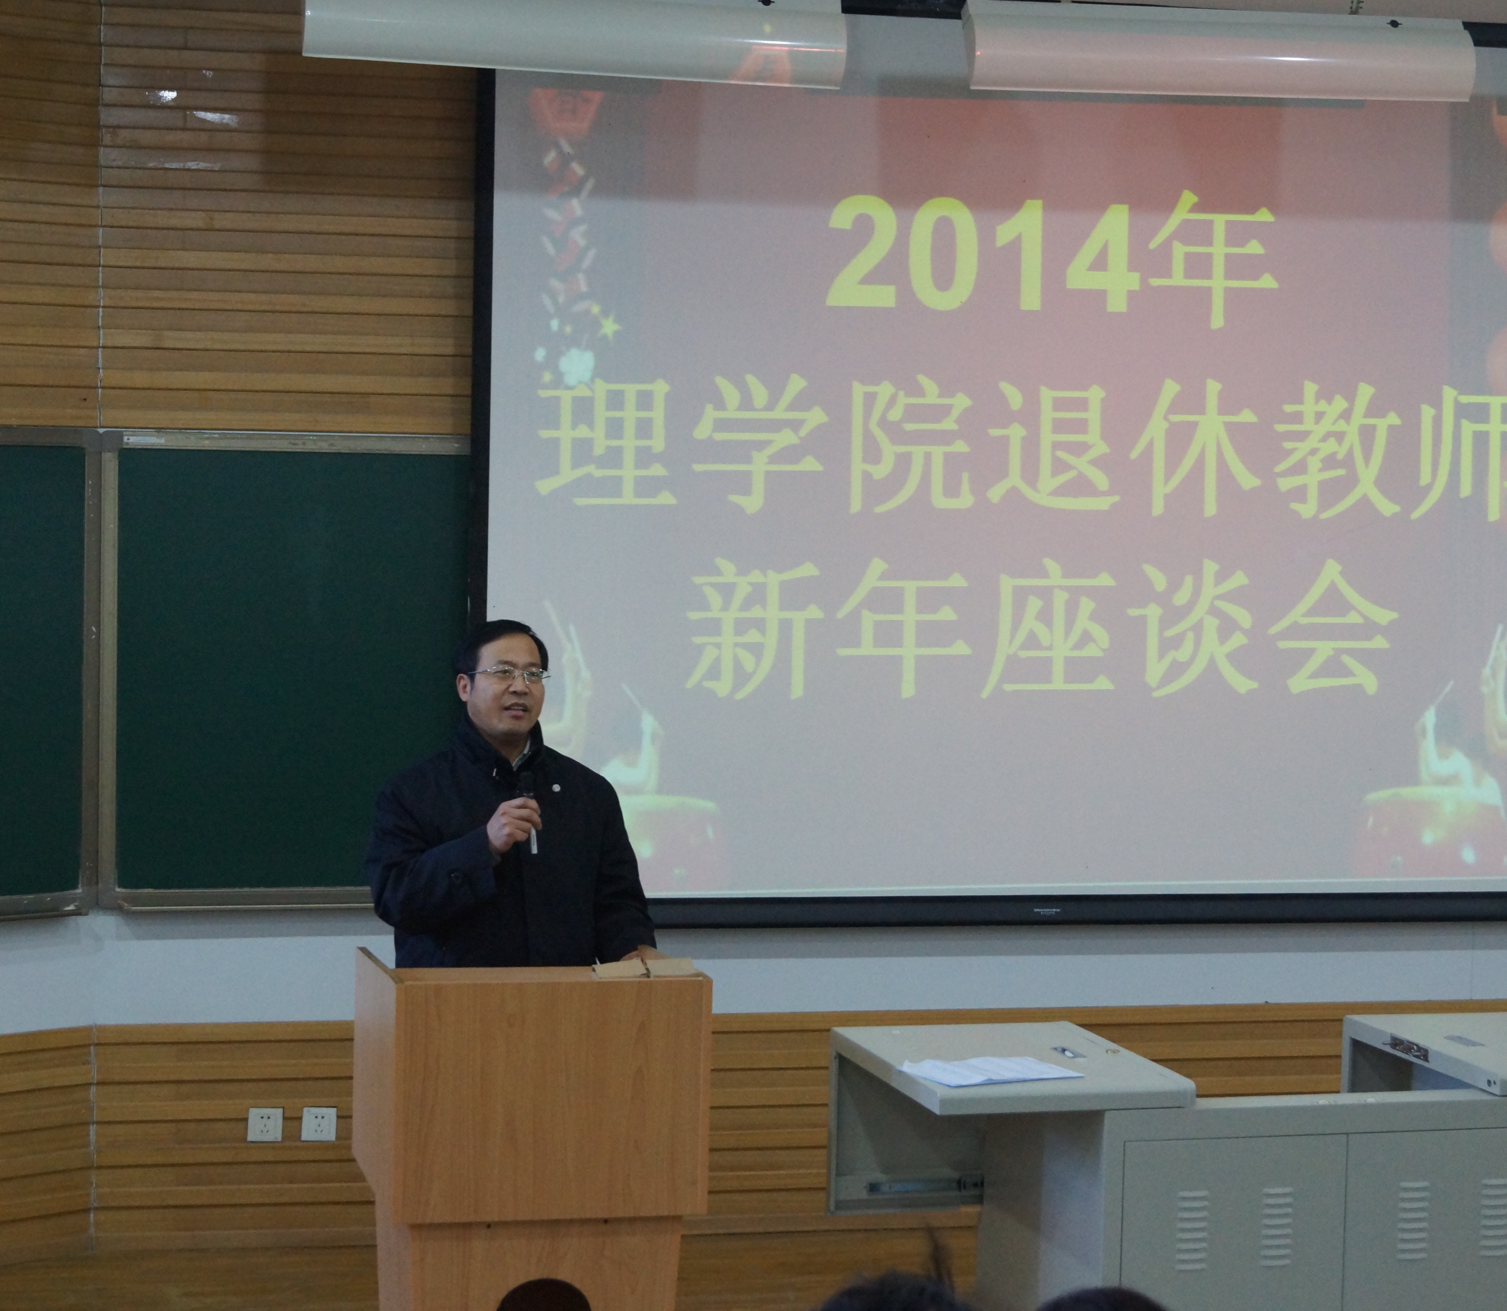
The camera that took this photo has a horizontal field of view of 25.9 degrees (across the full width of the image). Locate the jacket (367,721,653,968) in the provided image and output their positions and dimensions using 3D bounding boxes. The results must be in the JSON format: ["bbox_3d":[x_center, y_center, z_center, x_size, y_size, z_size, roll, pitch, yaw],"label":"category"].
[{"bbox_3d":[-0.483,0.520,6.505,0.550,0.780,0.380,0,4,-16],"label":"jacket"}]

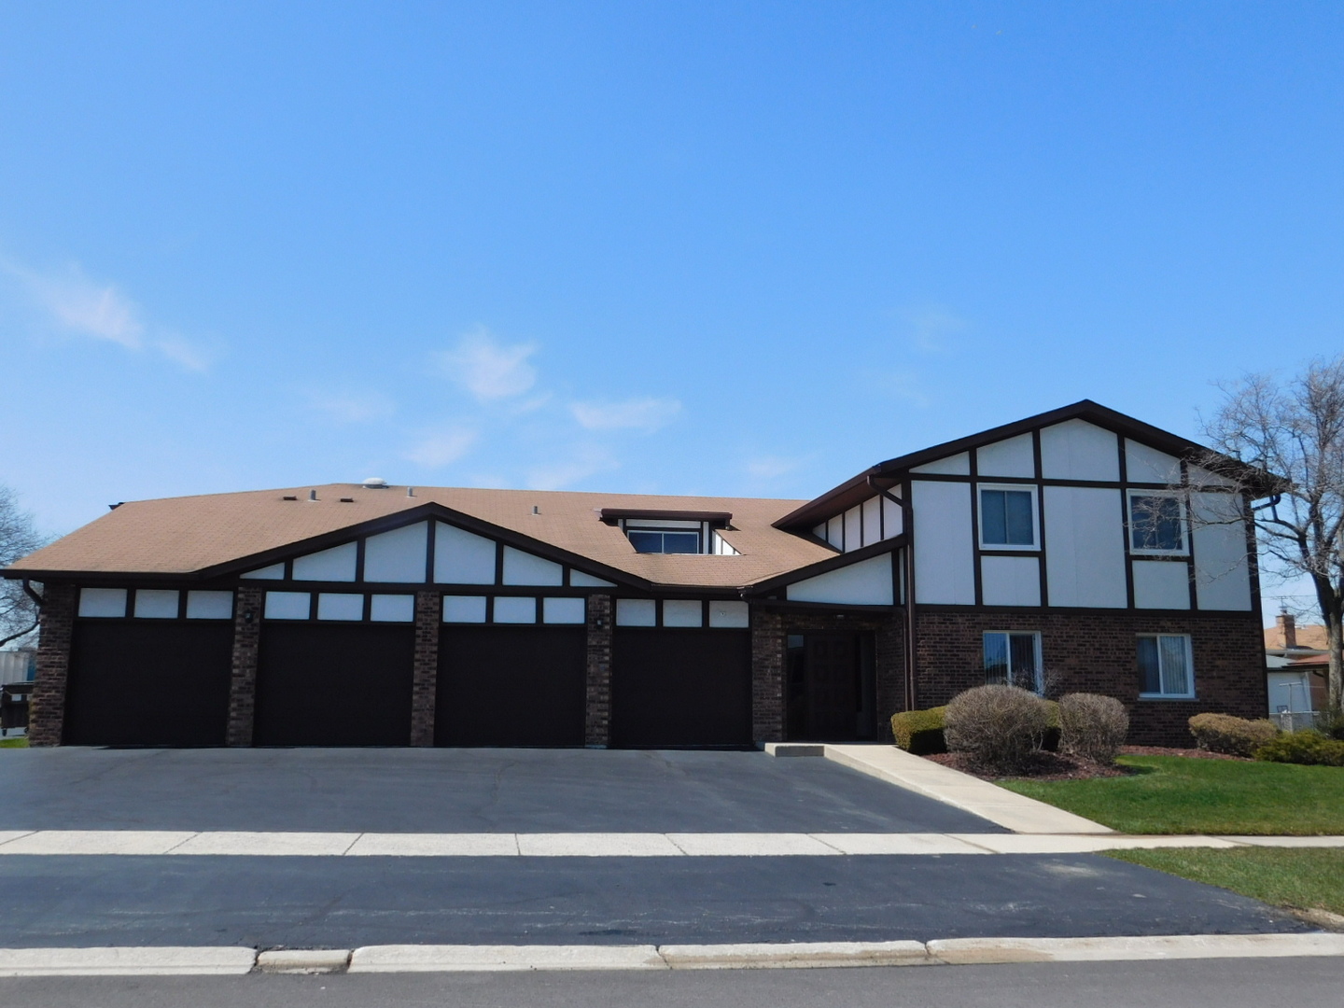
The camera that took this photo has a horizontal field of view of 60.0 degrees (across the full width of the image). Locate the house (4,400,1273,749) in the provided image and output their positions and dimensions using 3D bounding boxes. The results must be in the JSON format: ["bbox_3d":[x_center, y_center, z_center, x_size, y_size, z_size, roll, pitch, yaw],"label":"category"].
[{"bbox_3d":[-0.667,2.011,25.863,22.200,6.290,12.900,2,-10,-9],"label":"house"}]

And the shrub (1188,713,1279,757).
[{"bbox_3d":[9.738,3.996,20.195,1.550,0.710,1.150,2,-10,-9],"label":"shrub"}]

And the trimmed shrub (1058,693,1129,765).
[{"bbox_3d":[6.667,3.545,18.378,1.080,1.130,1.080,2,-10,-9],"label":"trimmed shrub"}]

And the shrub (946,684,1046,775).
[{"bbox_3d":[4.833,3.320,17.394,1.560,1.250,1.550,2,-10,-9],"label":"shrub"}]

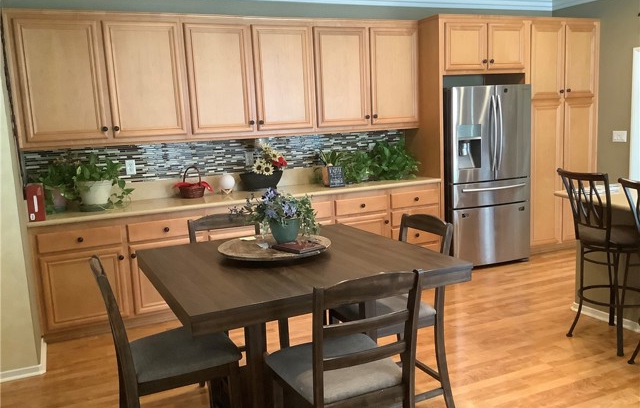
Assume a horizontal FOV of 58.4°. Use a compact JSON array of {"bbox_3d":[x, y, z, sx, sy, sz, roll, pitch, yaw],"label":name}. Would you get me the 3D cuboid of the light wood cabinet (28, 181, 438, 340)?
[{"bbox_3d":[-0.527,0.354,4.896,3.393,0.914,0.650,-6,9,-24],"label":"light wood cabinet"}]

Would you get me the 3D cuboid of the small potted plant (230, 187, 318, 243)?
[{"bbox_3d":[-0.221,0.053,2.726,0.410,0.280,0.340,-4,8,-8],"label":"small potted plant"}]

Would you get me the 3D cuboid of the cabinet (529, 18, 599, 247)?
[{"bbox_3d":[2.345,-0.687,6.093,0.965,2.354,0.617,-6,9,-24],"label":"cabinet"}]

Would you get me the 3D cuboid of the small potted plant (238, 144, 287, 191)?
[{"bbox_3d":[-0.503,-0.334,5.150,0.420,0.425,0.200,-6,9,-23],"label":"small potted plant"}]

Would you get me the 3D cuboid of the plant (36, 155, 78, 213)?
[{"bbox_3d":[-1.930,-0.153,4.221,0.280,0.415,0.290,-6,9,-24],"label":"plant"}]

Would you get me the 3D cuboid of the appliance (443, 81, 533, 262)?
[{"bbox_3d":[1.532,-0.262,5.731,0.916,1.758,0.725,-6,9,-23],"label":"appliance"}]

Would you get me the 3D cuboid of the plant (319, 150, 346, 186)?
[{"bbox_3d":[0.102,-0.330,5.088,0.210,0.320,0.200,-6,9,-24],"label":"plant"}]

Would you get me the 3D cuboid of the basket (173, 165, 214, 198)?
[{"bbox_3d":[-1.081,-0.194,4.901,0.330,0.275,0.200,-6,9,-23],"label":"basket"}]

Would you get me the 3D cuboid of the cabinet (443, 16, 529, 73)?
[{"bbox_3d":[1.449,-1.516,5.627,1.005,0.525,0.615,-6,9,-23],"label":"cabinet"}]

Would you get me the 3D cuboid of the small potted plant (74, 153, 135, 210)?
[{"bbox_3d":[-1.615,-0.176,4.272,0.410,0.416,0.380,-6,9,-24],"label":"small potted plant"}]

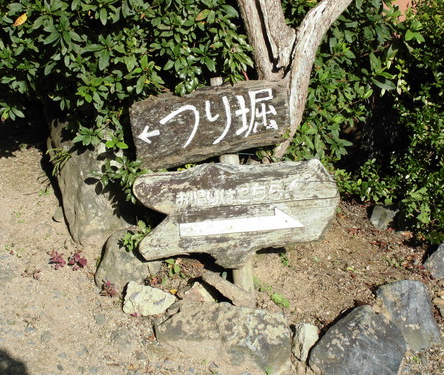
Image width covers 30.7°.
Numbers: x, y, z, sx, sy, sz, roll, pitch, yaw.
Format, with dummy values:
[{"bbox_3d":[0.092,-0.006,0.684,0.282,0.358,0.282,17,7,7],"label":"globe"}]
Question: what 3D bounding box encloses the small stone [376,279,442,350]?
[{"bbox_3d":[0.583,0.400,2.541,0.141,0.153,0.141,-9,27,-18],"label":"small stone"}]

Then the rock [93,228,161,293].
[{"bbox_3d":[-0.325,0.258,2.846,0.198,0.141,0.168,7,27,13],"label":"rock"}]

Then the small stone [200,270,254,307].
[{"bbox_3d":[0.021,0.334,2.686,0.162,0.045,0.068,17,31,31],"label":"small stone"}]

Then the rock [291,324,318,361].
[{"bbox_3d":[0.251,0.469,2.467,0.086,0.093,0.086,0,26,0],"label":"rock"}]

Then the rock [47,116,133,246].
[{"bbox_3d":[-0.498,-0.027,3.105,0.241,0.425,0.265,4,26,9],"label":"rock"}]

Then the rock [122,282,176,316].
[{"bbox_3d":[-0.239,0.369,2.699,0.179,0.070,0.134,0,26,0],"label":"rock"}]

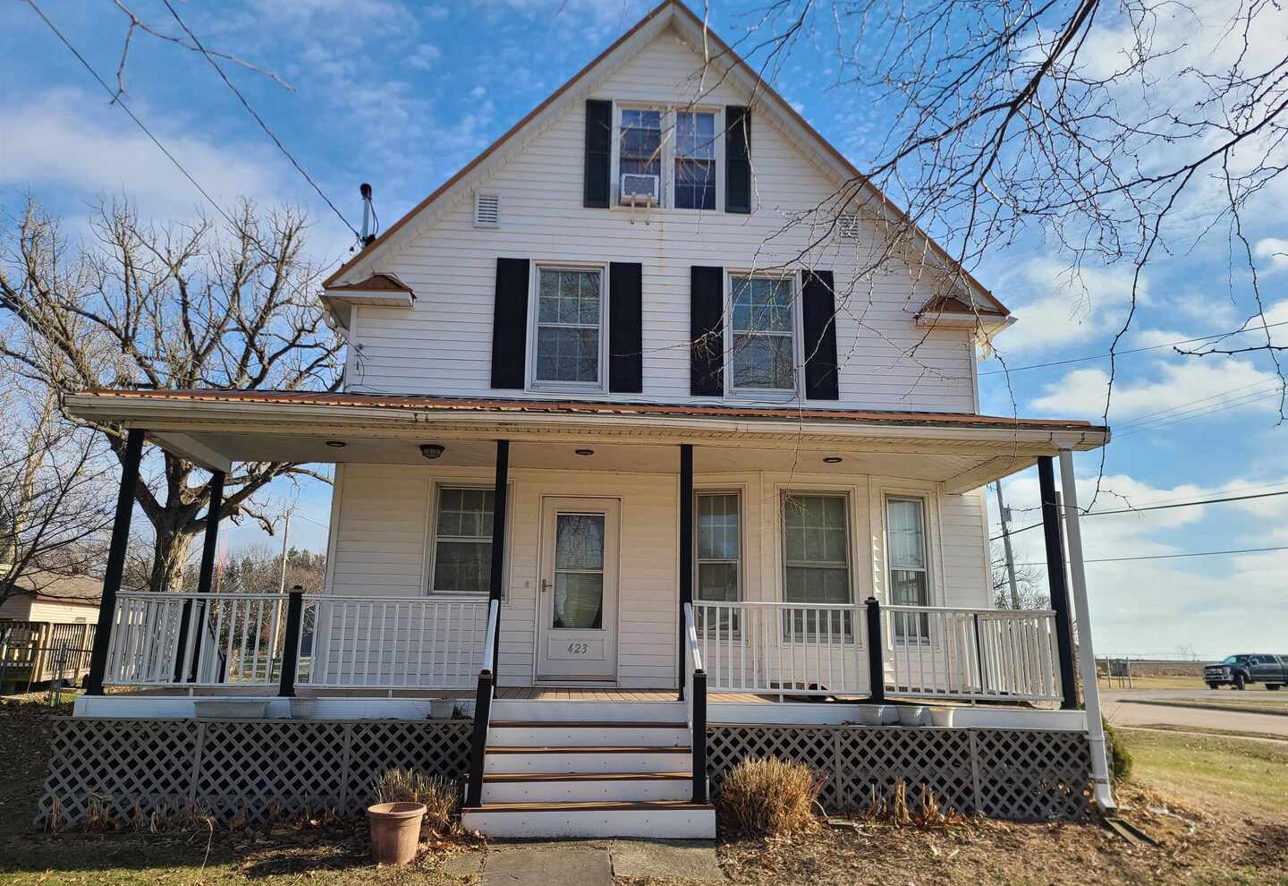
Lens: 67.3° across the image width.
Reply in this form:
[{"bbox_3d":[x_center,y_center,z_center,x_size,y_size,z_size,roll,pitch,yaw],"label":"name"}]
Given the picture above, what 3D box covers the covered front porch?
[{"bbox_3d":[-0.446,0.985,9.886,9.550,3.520,2.500,2,-13,-4],"label":"covered front porch"}]

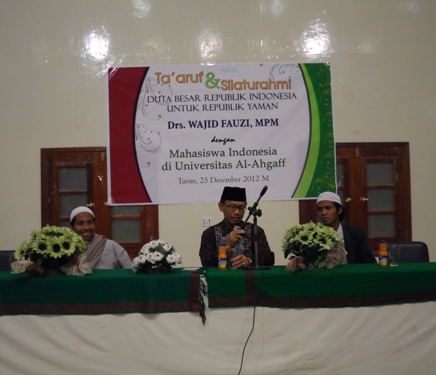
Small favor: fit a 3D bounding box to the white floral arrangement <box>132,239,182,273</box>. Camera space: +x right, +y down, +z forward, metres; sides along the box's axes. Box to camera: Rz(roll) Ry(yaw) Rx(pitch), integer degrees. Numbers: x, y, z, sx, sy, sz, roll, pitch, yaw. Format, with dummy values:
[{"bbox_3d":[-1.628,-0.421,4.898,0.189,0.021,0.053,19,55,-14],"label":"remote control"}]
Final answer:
[{"bbox_3d":[-0.378,0.431,3.250,0.300,0.200,0.250,-1,-3,0],"label":"white floral arrangement"}]

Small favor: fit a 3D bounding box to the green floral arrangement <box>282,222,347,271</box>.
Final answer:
[{"bbox_3d":[0.612,0.378,3.300,0.400,0.290,0.350,-1,-3,0],"label":"green floral arrangement"}]

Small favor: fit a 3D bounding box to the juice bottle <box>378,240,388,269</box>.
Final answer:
[{"bbox_3d":[1.041,0.421,3.270,0.057,0.168,0.057,-1,-3,0],"label":"juice bottle"}]

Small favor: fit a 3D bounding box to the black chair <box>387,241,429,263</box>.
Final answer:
[{"bbox_3d":[1.481,0.869,3.920,0.440,0.840,0.520,-1,-3,3],"label":"black chair"}]

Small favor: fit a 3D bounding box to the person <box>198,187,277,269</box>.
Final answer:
[{"bbox_3d":[0.145,0.650,3.760,0.560,1.300,0.720,-1,-2,-2],"label":"person"}]

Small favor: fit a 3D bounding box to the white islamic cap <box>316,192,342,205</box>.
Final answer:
[{"bbox_3d":[0.793,0.085,3.680,0.180,0.092,0.180,-1,-3,0],"label":"white islamic cap"}]

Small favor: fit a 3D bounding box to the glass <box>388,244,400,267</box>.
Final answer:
[{"bbox_3d":[1.113,0.429,3.280,0.068,0.143,0.068,-1,-3,0],"label":"glass"}]

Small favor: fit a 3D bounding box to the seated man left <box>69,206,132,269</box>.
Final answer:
[{"bbox_3d":[-0.910,0.712,3.600,0.580,1.200,0.750,-1,-3,-6],"label":"seated man left"}]

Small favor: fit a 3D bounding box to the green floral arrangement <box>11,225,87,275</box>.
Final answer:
[{"bbox_3d":[-1.066,0.396,3.270,0.460,0.290,0.370,-1,-3,0],"label":"green floral arrangement"}]

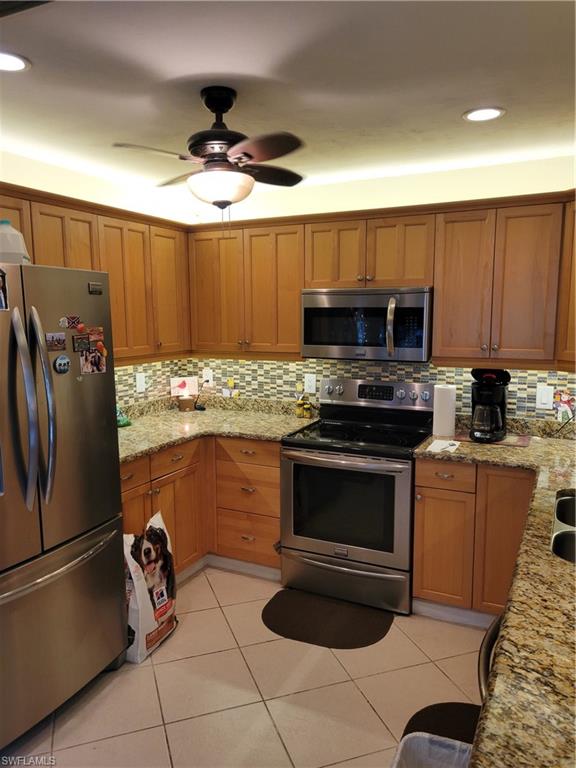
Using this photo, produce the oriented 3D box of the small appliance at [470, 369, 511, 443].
[{"bbox_3d":[1.129,0.104,3.226,0.202,0.400,0.225,3,8,26],"label":"small appliance"}]

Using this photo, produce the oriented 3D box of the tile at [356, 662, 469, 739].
[{"bbox_3d":[0.550,1.336,2.435,0.407,0.012,0.407,-3,7,-19],"label":"tile"}]

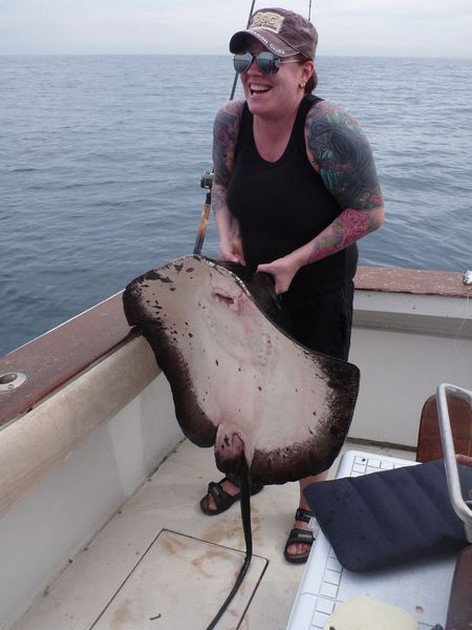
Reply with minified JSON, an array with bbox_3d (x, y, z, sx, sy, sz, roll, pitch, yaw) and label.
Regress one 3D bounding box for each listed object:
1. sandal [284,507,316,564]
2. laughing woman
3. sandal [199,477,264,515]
[{"bbox_3d":[0.240,0.727,1.968,0.100,0.100,0.260,6,25,12],"label":"sandal"},{"bbox_3d":[0.135,-0.002,1.709,0.520,1.640,0.440,15,28,29],"label":"laughing woman"},{"bbox_3d":[-0.008,0.654,2.126,0.260,0.100,0.100,-13,28,-27],"label":"sandal"}]

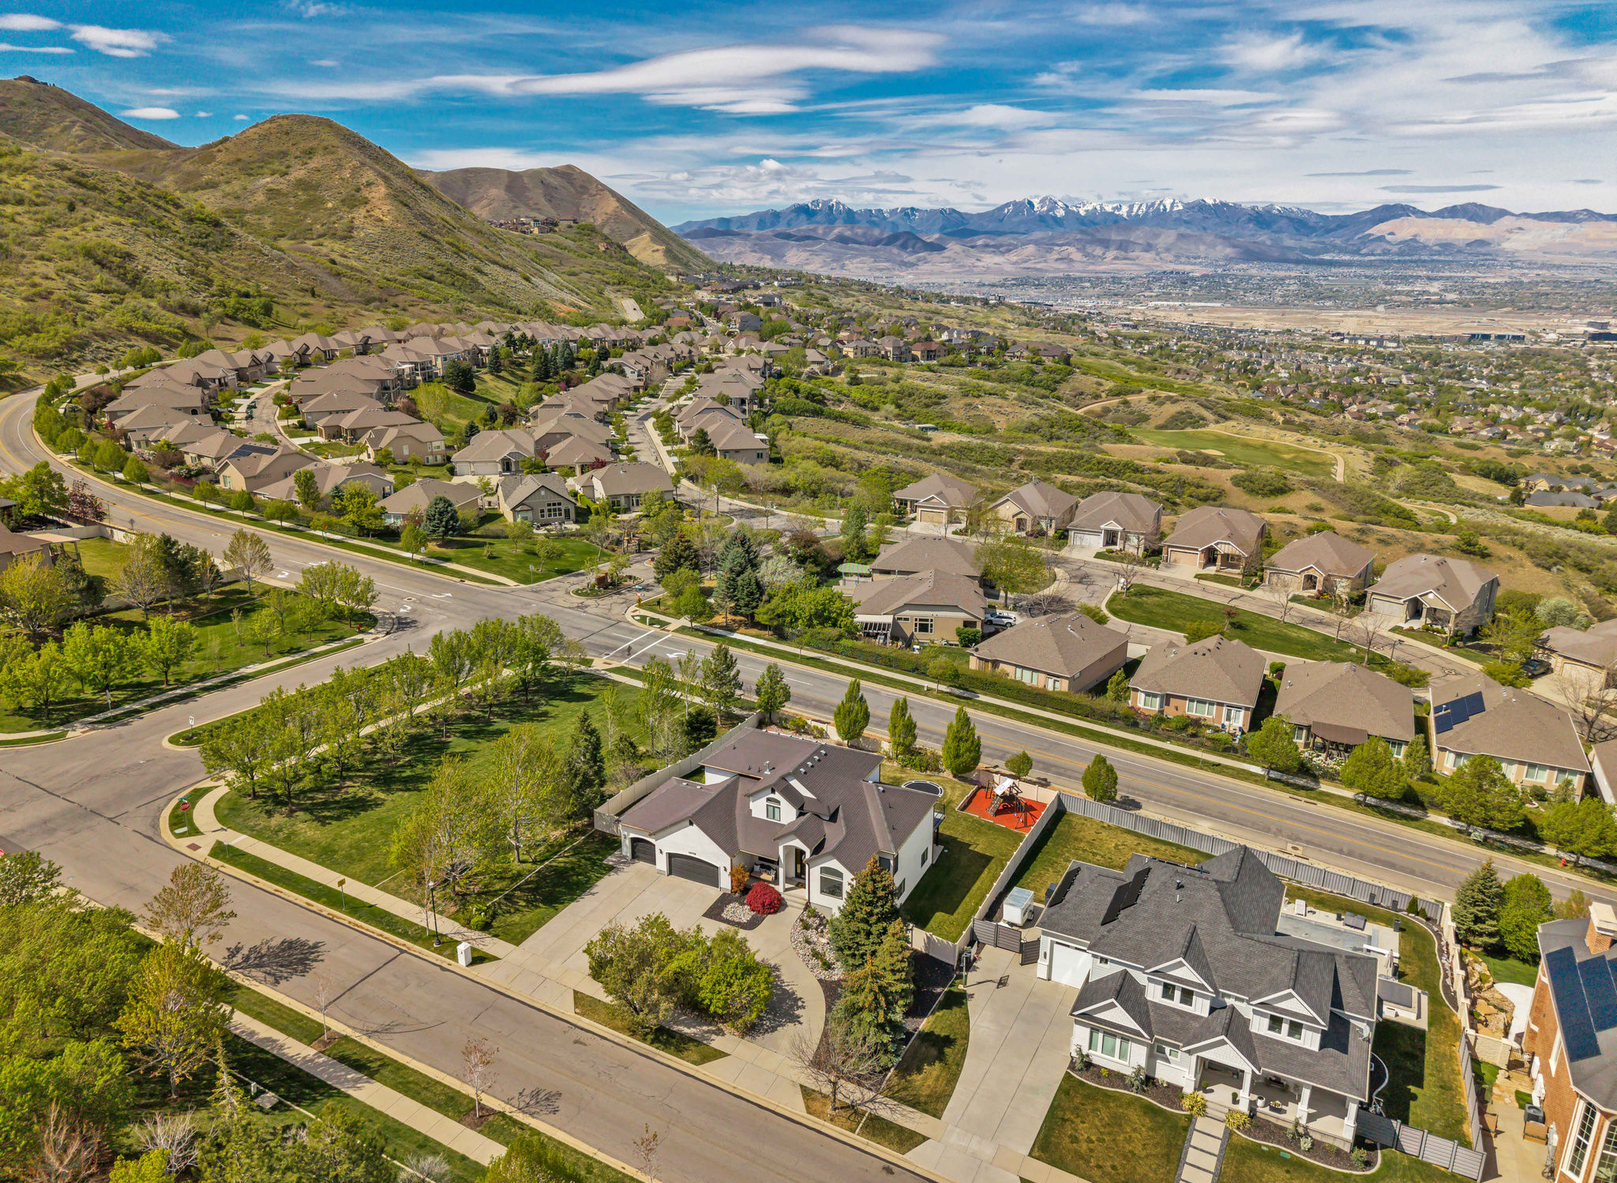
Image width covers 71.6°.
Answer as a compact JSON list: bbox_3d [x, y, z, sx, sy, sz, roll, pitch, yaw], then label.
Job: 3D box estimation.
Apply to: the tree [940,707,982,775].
[{"bbox_3d":[15.929,15.496,116.141,4.000,7.500,4.000,0,17,0],"label":"tree"}]

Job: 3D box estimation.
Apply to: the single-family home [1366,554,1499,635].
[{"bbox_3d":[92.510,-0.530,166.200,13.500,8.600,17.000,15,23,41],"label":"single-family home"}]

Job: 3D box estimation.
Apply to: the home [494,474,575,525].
[{"bbox_3d":[-45.550,-16.830,187.440,11.700,7.300,22.500,-6,18,-20],"label":"home"}]

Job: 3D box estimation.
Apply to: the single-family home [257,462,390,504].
[{"bbox_3d":[-78.923,-17.242,183.864,13.500,6.600,18.500,12,20,33],"label":"single-family home"}]

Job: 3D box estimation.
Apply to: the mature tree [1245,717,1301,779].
[{"bbox_3d":[47.260,15.950,113.970,5.780,7.160,5.780,8,19,23],"label":"mature tree"}]

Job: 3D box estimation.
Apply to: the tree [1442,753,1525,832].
[{"bbox_3d":[67.260,20.480,112.080,8.420,8.300,8.420,0,17,0],"label":"tree"}]

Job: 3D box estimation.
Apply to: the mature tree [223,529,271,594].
[{"bbox_3d":[-72.565,-3.822,144.505,6.100,8.500,6.100,0,17,0],"label":"mature tree"}]

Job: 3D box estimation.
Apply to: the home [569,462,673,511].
[{"bbox_3d":[-36.720,-21.050,220.360,18.500,7.600,13.500,-4,18,-12],"label":"home"}]

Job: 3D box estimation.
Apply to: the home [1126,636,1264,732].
[{"bbox_3d":[47.900,9.360,136.410,13.900,7.500,17.400,9,19,26],"label":"home"}]

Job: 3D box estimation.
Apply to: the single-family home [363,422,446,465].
[{"bbox_3d":[-97.700,-35.000,268.490,12.000,9.000,16.500,14,22,38],"label":"single-family home"}]

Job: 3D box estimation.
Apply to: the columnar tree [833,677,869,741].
[{"bbox_3d":[4.503,13.038,121.555,3.700,7.400,3.700,0,17,0],"label":"columnar tree"}]

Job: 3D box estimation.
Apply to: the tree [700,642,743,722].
[{"bbox_3d":[-8.850,9.580,113.830,4.410,8.720,4.410,0,17,0],"label":"tree"}]

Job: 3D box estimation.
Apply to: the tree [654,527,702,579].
[{"bbox_3d":[-20.500,-5.260,174.120,8.240,9.160,8.240,-2,17,-7],"label":"tree"}]

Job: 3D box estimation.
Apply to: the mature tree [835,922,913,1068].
[{"bbox_3d":[4.257,25.584,71.694,4.800,9.600,4.800,0,17,0],"label":"mature tree"}]

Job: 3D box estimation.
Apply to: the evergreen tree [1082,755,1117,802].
[{"bbox_3d":[28.590,18.270,109.830,3.590,5.190,3.590,5,18,15],"label":"evergreen tree"}]

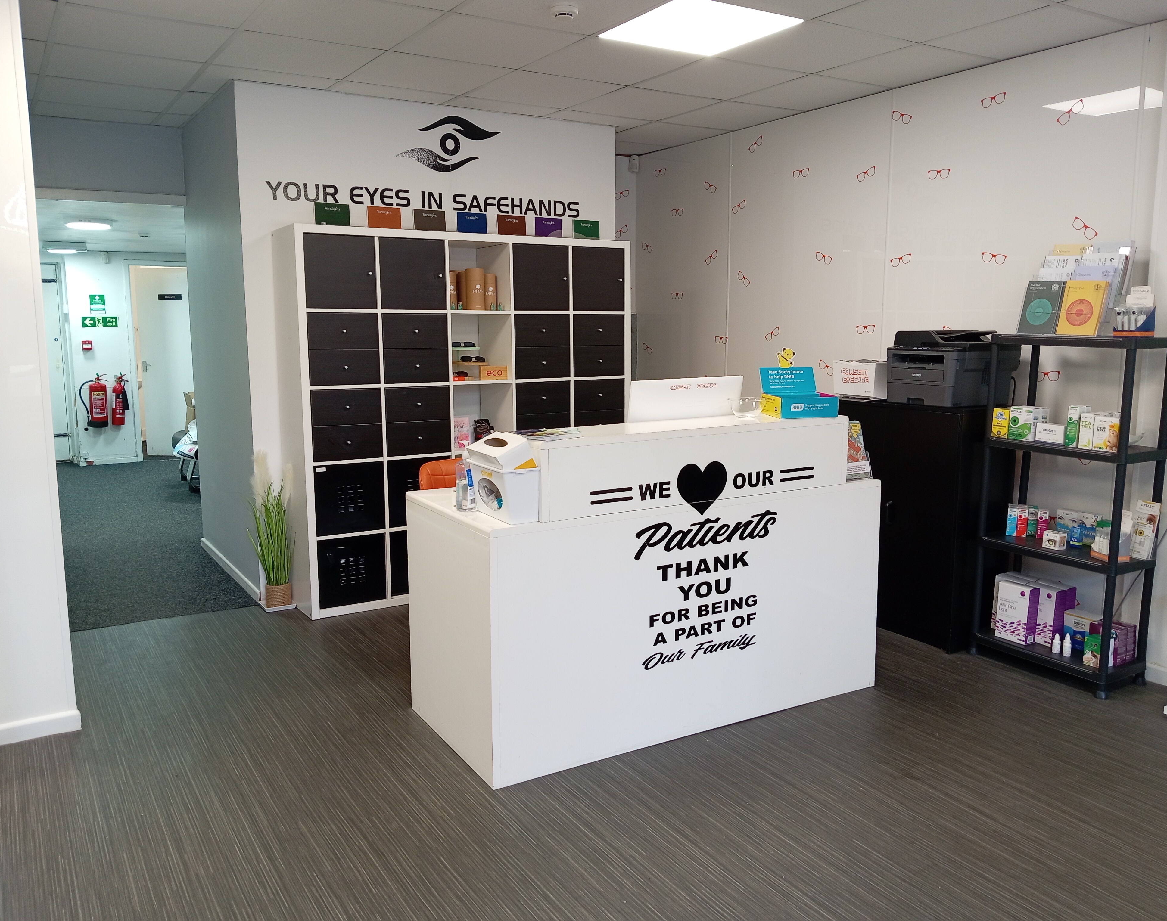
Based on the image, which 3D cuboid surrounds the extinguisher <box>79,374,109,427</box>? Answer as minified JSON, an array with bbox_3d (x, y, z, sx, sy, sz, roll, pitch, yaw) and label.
[{"bbox_3d":[-4.750,-0.579,9.300,0.254,0.534,0.190,-5,10,-32],"label":"extinguisher"}]

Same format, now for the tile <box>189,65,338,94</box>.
[{"bbox_3d":[-1.529,-1.791,4.558,0.592,0.020,0.592,-5,10,-32],"label":"tile"}]

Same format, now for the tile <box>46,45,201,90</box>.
[{"bbox_3d":[-2.041,-1.742,4.245,0.595,0.020,0.595,-5,10,-31],"label":"tile"}]

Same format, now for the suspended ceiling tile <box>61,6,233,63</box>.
[{"bbox_3d":[-1.720,-1.668,3.740,0.592,0.020,0.592,-5,10,-32],"label":"suspended ceiling tile"}]

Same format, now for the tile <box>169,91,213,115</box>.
[{"bbox_3d":[-2.041,-1.846,4.942,0.135,0.020,0.592,-5,10,-32],"label":"tile"}]

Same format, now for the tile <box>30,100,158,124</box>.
[{"bbox_3d":[-2.614,-1.875,5.159,0.594,0.018,0.372,-6,10,-31],"label":"tile"}]

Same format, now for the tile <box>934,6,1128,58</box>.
[{"bbox_3d":[1.741,-1.687,3.776,0.517,0.020,0.595,-5,10,-31],"label":"tile"}]

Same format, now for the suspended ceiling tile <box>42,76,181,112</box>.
[{"bbox_3d":[-2.356,-1.814,4.748,0.594,0.018,0.594,-6,10,-31],"label":"suspended ceiling tile"}]

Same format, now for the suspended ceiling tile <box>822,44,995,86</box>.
[{"bbox_3d":[1.427,-1.762,4.281,0.523,0.020,0.595,-5,10,-31],"label":"suspended ceiling tile"}]

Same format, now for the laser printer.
[{"bbox_3d":[1.656,-0.416,4.283,0.400,0.315,0.405,-5,10,-31],"label":"laser printer"}]

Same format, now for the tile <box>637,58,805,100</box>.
[{"bbox_3d":[0.631,-1.790,4.491,0.595,0.020,0.595,-5,10,-31],"label":"tile"}]

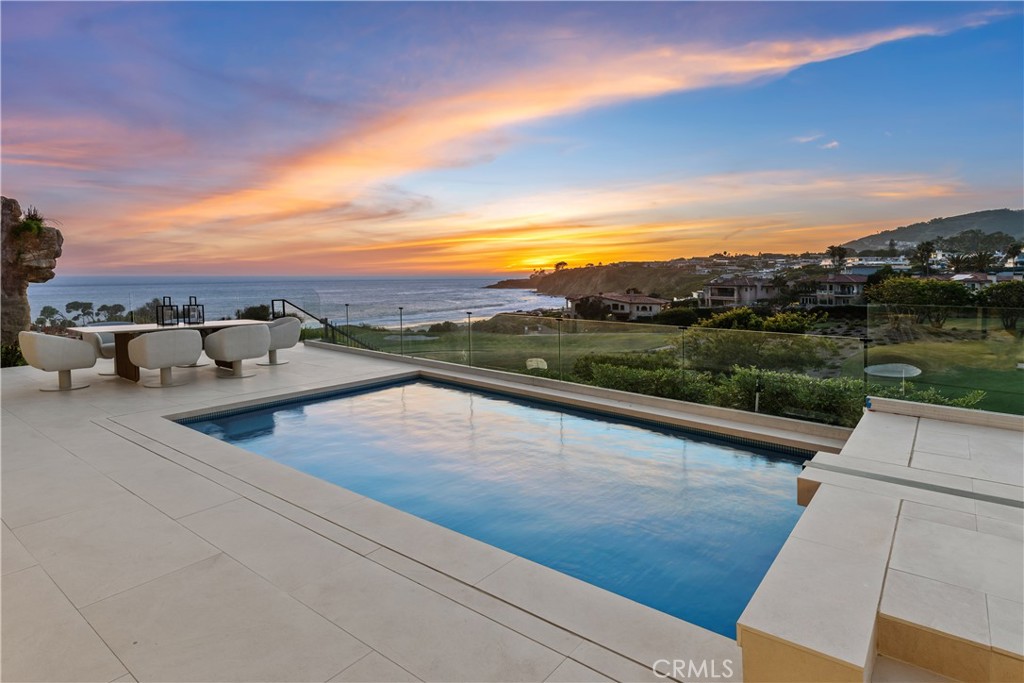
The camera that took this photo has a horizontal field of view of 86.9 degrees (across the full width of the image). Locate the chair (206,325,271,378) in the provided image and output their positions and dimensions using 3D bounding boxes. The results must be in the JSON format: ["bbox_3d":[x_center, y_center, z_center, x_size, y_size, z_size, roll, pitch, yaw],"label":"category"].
[{"bbox_3d":[-4.033,0.140,7.944,0.690,0.745,0.720,4,8,29],"label":"chair"}]

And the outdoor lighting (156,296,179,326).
[{"bbox_3d":[-5.186,-0.456,8.124,0.200,0.410,0.200,4,8,31],"label":"outdoor lighting"}]

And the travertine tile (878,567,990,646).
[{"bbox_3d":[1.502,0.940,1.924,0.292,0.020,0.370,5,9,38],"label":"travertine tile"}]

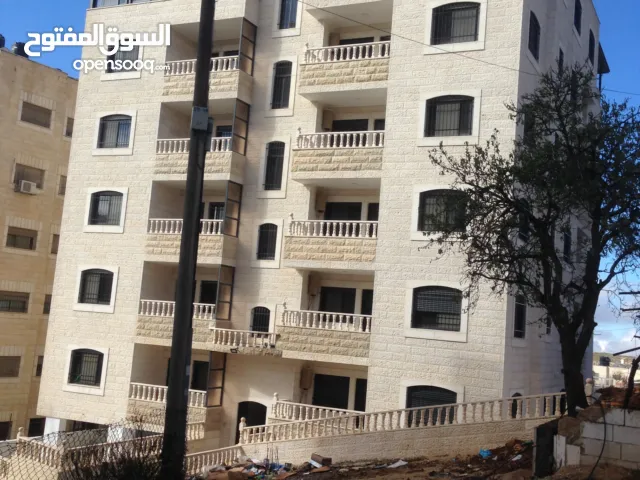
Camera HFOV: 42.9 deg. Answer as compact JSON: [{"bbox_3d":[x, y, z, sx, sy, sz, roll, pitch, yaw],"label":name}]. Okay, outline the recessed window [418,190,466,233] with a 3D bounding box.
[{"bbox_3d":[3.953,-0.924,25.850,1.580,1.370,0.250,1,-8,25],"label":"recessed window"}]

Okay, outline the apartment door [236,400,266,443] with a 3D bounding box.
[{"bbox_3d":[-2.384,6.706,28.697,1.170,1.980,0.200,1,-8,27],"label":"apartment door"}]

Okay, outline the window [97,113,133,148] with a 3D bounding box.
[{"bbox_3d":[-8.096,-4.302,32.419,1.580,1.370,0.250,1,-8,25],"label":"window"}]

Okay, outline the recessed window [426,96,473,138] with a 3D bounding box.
[{"bbox_3d":[4.169,-3.946,26.020,1.573,1.362,0.200,1,-8,26],"label":"recessed window"}]

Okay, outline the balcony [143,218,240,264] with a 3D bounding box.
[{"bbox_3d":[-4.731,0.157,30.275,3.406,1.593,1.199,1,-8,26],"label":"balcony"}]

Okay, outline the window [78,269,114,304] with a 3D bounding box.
[{"bbox_3d":[-8.636,1.817,31.617,1.622,1.380,0.200,1,-8,27],"label":"window"}]

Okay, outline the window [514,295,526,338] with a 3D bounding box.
[{"bbox_3d":[6.339,2.440,26.034,0.200,1.380,1.520,1,-8,27],"label":"window"}]

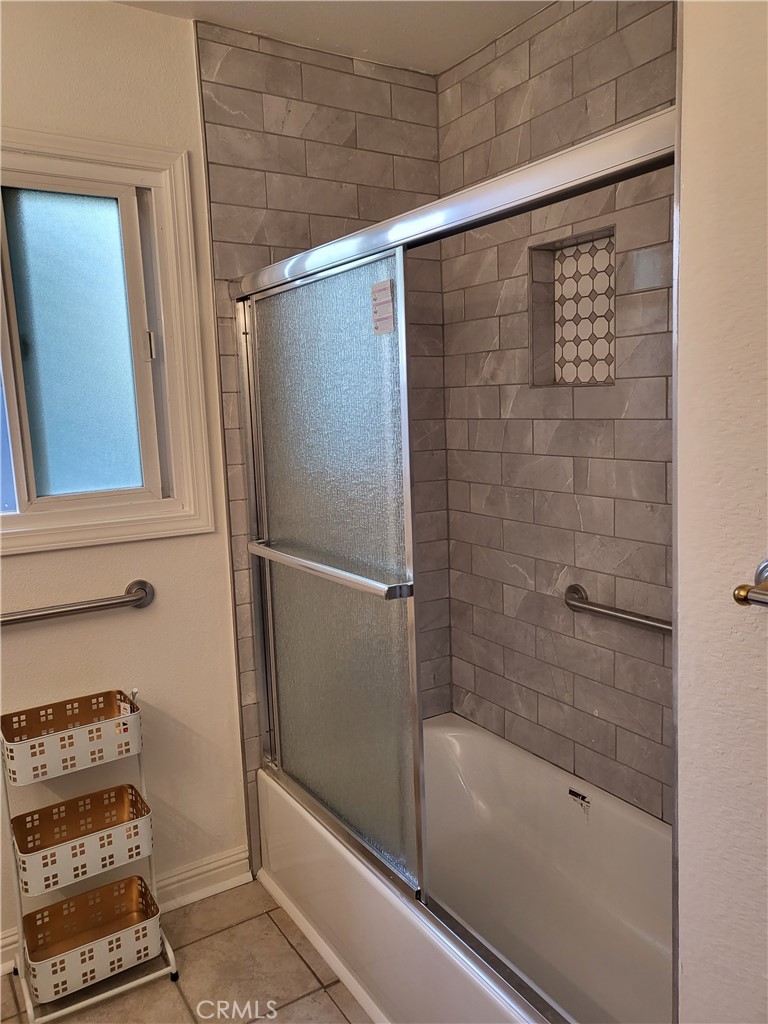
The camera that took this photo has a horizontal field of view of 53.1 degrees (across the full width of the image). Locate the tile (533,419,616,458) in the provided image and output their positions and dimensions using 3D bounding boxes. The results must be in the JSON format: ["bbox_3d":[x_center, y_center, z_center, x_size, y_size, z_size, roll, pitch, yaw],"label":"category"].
[{"bbox_3d":[0.532,-0.206,2.158,0.009,0.101,0.304,-7,9,-32],"label":"tile"}]

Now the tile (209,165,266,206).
[{"bbox_3d":[-0.403,-0.897,2.125,0.168,0.100,0.010,-7,10,-33],"label":"tile"}]

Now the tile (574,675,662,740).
[{"bbox_3d":[0.645,0.536,2.126,0.009,0.101,0.304,-7,9,-32],"label":"tile"}]

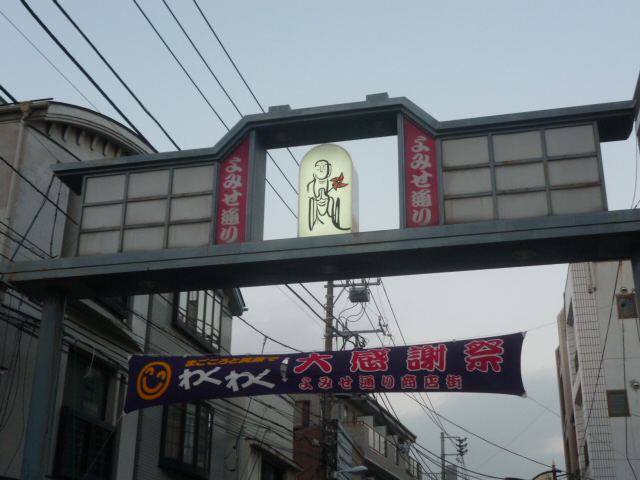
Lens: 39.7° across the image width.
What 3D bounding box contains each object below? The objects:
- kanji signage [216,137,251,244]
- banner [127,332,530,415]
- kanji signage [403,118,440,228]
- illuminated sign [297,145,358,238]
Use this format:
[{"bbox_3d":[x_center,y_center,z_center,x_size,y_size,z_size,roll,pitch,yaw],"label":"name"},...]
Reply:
[{"bbox_3d":[-1.088,-0.632,11.208,0.376,1.464,0.120,-5,-22,13],"label":"kanji signage"},{"bbox_3d":[-0.048,1.597,10.489,4.810,0.730,0.100,-5,-22,13],"label":"banner"},{"bbox_3d":[1.223,-0.830,10.690,0.376,1.464,0.120,-5,-22,13],"label":"kanji signage"},{"bbox_3d":[0.115,-0.540,11.089,0.660,1.250,0.450,-5,-22,13],"label":"illuminated sign"}]

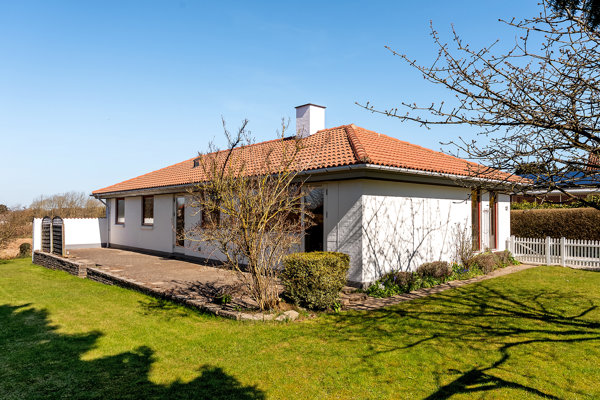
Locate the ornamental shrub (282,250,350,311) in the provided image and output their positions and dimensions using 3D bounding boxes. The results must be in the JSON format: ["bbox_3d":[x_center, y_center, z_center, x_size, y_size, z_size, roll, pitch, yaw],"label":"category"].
[{"bbox_3d":[0.271,1.370,7.330,1.184,0.874,1.015,0,-2,0],"label":"ornamental shrub"}]

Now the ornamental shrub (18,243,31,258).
[{"bbox_3d":[-14.425,2.629,21.828,0.592,0.818,0.592,1,-2,-33],"label":"ornamental shrub"}]

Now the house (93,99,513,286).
[{"bbox_3d":[-1.207,-0.650,17.038,8.745,5.612,16.909,2,-3,-42],"label":"house"}]

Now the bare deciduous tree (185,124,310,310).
[{"bbox_3d":[-0.781,0.236,6.973,2.087,3.102,1.974,0,-2,0],"label":"bare deciduous tree"}]

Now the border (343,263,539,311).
[{"bbox_3d":[3.939,1.843,9.815,8.368,0.113,0.423,2,-3,-42],"label":"border"}]

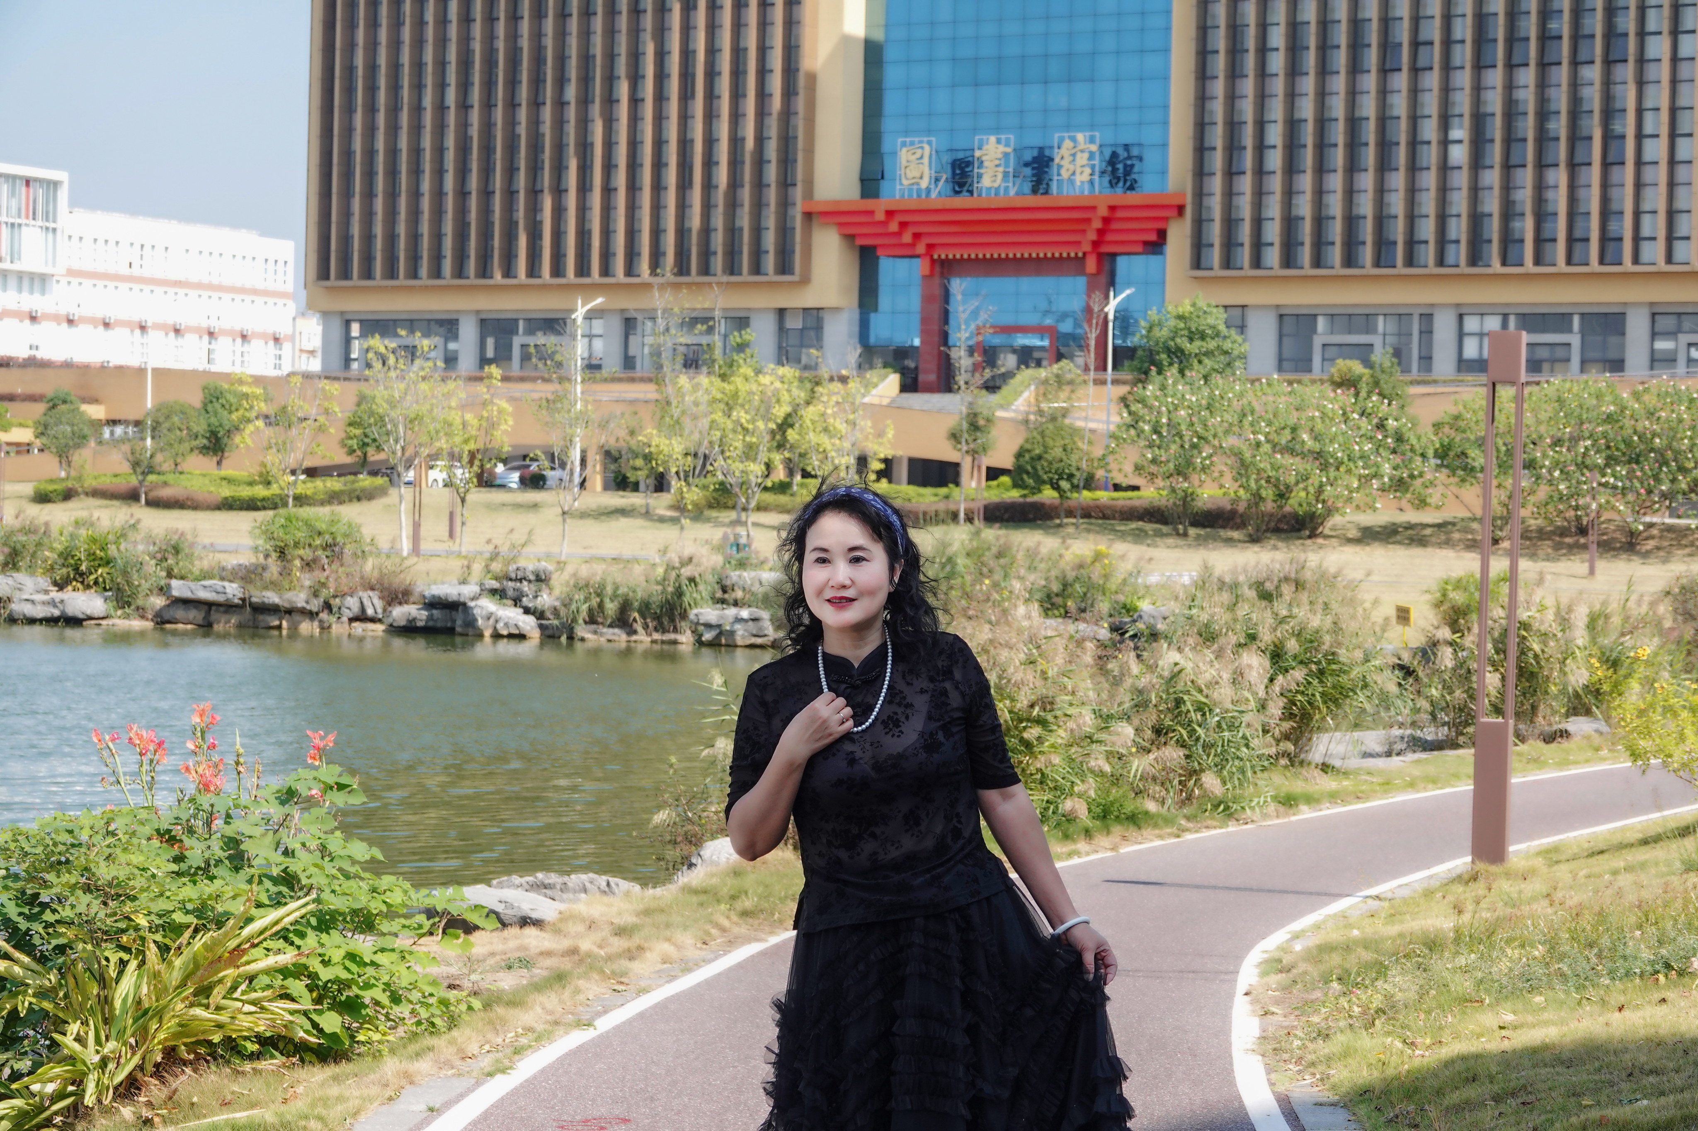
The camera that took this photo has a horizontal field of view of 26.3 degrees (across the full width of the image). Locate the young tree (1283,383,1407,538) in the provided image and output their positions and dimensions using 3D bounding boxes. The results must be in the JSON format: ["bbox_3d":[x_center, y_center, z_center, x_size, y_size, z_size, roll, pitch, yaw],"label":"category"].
[{"bbox_3d":[17.054,-3.614,124.000,4.350,5.320,3.920,2,1,8],"label":"young tree"}]

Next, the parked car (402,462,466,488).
[{"bbox_3d":[-19.804,-4.228,175.009,1.800,1.520,4.500,2,1,28],"label":"parked car"}]

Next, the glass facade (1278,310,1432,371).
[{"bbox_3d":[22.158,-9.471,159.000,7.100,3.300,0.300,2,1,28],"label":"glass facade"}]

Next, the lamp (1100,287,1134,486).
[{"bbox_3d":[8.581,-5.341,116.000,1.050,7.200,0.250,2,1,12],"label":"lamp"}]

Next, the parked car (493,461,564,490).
[{"bbox_3d":[-15.106,-4.076,170.000,1.840,1.500,4.700,2,1,29],"label":"parked car"}]

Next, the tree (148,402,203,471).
[{"bbox_3d":[-28.825,-5.380,155.000,2.322,3.398,2.322,1,1,0],"label":"tree"}]

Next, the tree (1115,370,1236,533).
[{"bbox_3d":[11.120,-3.829,124.000,3.910,5.610,3.710,1,1,5],"label":"tree"}]

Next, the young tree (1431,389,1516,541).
[{"bbox_3d":[18.123,-2.897,105.000,2.600,4.400,2.600,1,1,0],"label":"young tree"}]

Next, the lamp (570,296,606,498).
[{"bbox_3d":[-10.293,-6.479,143.000,1.450,8.255,0.400,1,1,0],"label":"lamp"}]

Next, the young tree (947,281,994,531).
[{"bbox_3d":[4.613,-6.202,138.000,1.916,9.378,1.916,1,1,0],"label":"young tree"}]

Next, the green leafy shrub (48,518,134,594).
[{"bbox_3d":[-12.630,-0.166,60.500,1.450,1.250,1.400,1,1,0],"label":"green leafy shrub"}]

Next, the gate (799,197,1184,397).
[{"bbox_3d":[7.498,-12.615,171.312,19.800,9.140,4.600,2,1,28],"label":"gate"}]

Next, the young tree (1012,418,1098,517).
[{"bbox_3d":[7.758,-3.529,137.000,3.254,4.054,3.254,1,1,0],"label":"young tree"}]

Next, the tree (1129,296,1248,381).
[{"bbox_3d":[11.946,-5.940,128.000,4.200,7.100,4.100,1,1,0],"label":"tree"}]

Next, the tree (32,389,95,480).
[{"bbox_3d":[-33.497,-5.522,155.000,2.718,4.134,2.718,1,1,0],"label":"tree"}]

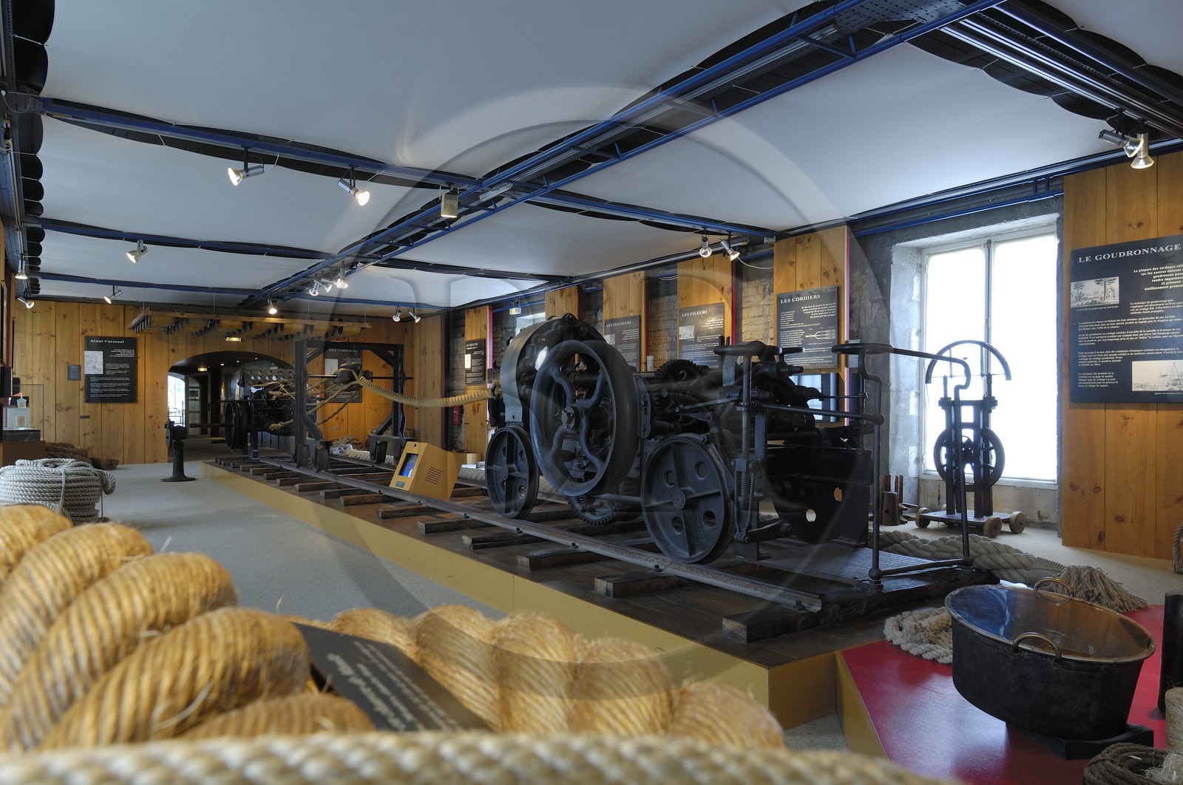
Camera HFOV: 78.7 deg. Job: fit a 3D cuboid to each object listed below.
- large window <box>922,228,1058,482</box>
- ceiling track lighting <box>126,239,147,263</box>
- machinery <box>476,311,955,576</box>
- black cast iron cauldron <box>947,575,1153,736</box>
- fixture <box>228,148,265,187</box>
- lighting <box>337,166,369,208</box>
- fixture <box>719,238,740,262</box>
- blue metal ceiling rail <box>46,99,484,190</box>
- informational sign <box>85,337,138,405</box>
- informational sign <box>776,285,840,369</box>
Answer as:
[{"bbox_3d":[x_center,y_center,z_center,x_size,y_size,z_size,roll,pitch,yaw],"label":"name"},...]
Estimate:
[{"bbox_3d":[3.848,-0.306,7.025,0.100,2.319,1.317,1,-1,-37],"label":"large window"},{"bbox_3d":[-5.006,-1.570,7.974,0.195,0.276,0.122,1,-1,-42],"label":"ceiling track lighting"},{"bbox_3d":[0.620,0.150,4.720,1.450,1.550,3.100,0,-1,-36],"label":"machinery"},{"bbox_3d":[1.263,0.730,2.031,0.500,0.290,0.505,7,8,36],"label":"black cast iron cauldron"},{"bbox_3d":[-2.464,-1.610,5.165,0.246,0.288,0.122,1,-1,-38],"label":"fixture"},{"bbox_3d":[-1.837,-1.596,5.582,0.244,0.303,0.122,0,-1,-4],"label":"lighting"},{"bbox_3d":[1.474,-1.561,7.666,0.209,0.304,0.122,0,-1,20],"label":"fixture"},{"bbox_3d":[-2.240,-1.835,5.480,3.100,0.100,0.090,0,-1,-33],"label":"blue metal ceiling rail"},{"bbox_3d":[-8.900,-0.415,13.383,0.800,1.220,0.020,1,-1,-33],"label":"informational sign"},{"bbox_3d":[2.460,-0.724,8.250,0.020,0.890,0.830,0,-1,-36],"label":"informational sign"}]

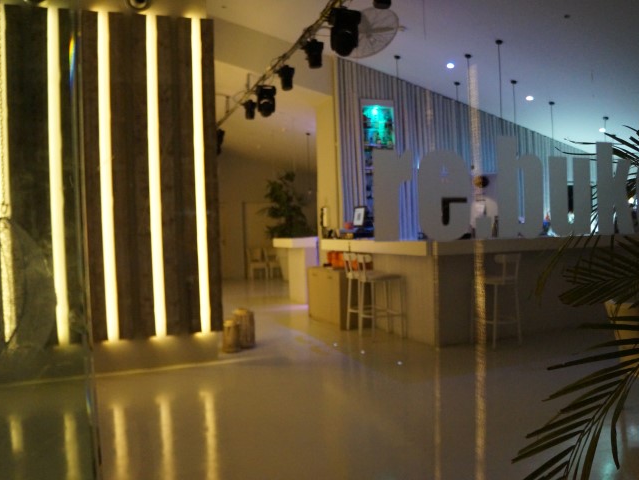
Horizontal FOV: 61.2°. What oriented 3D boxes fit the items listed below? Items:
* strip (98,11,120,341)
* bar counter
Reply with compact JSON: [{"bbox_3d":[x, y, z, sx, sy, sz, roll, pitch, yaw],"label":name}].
[{"bbox_3d":[-1.996,-0.596,5.120,0.105,3.116,0.080,-2,1,-17],"label":"strip"},{"bbox_3d":[1.944,0.542,7.802,2.950,1.150,3.100,-2,1,-25],"label":"bar counter"}]

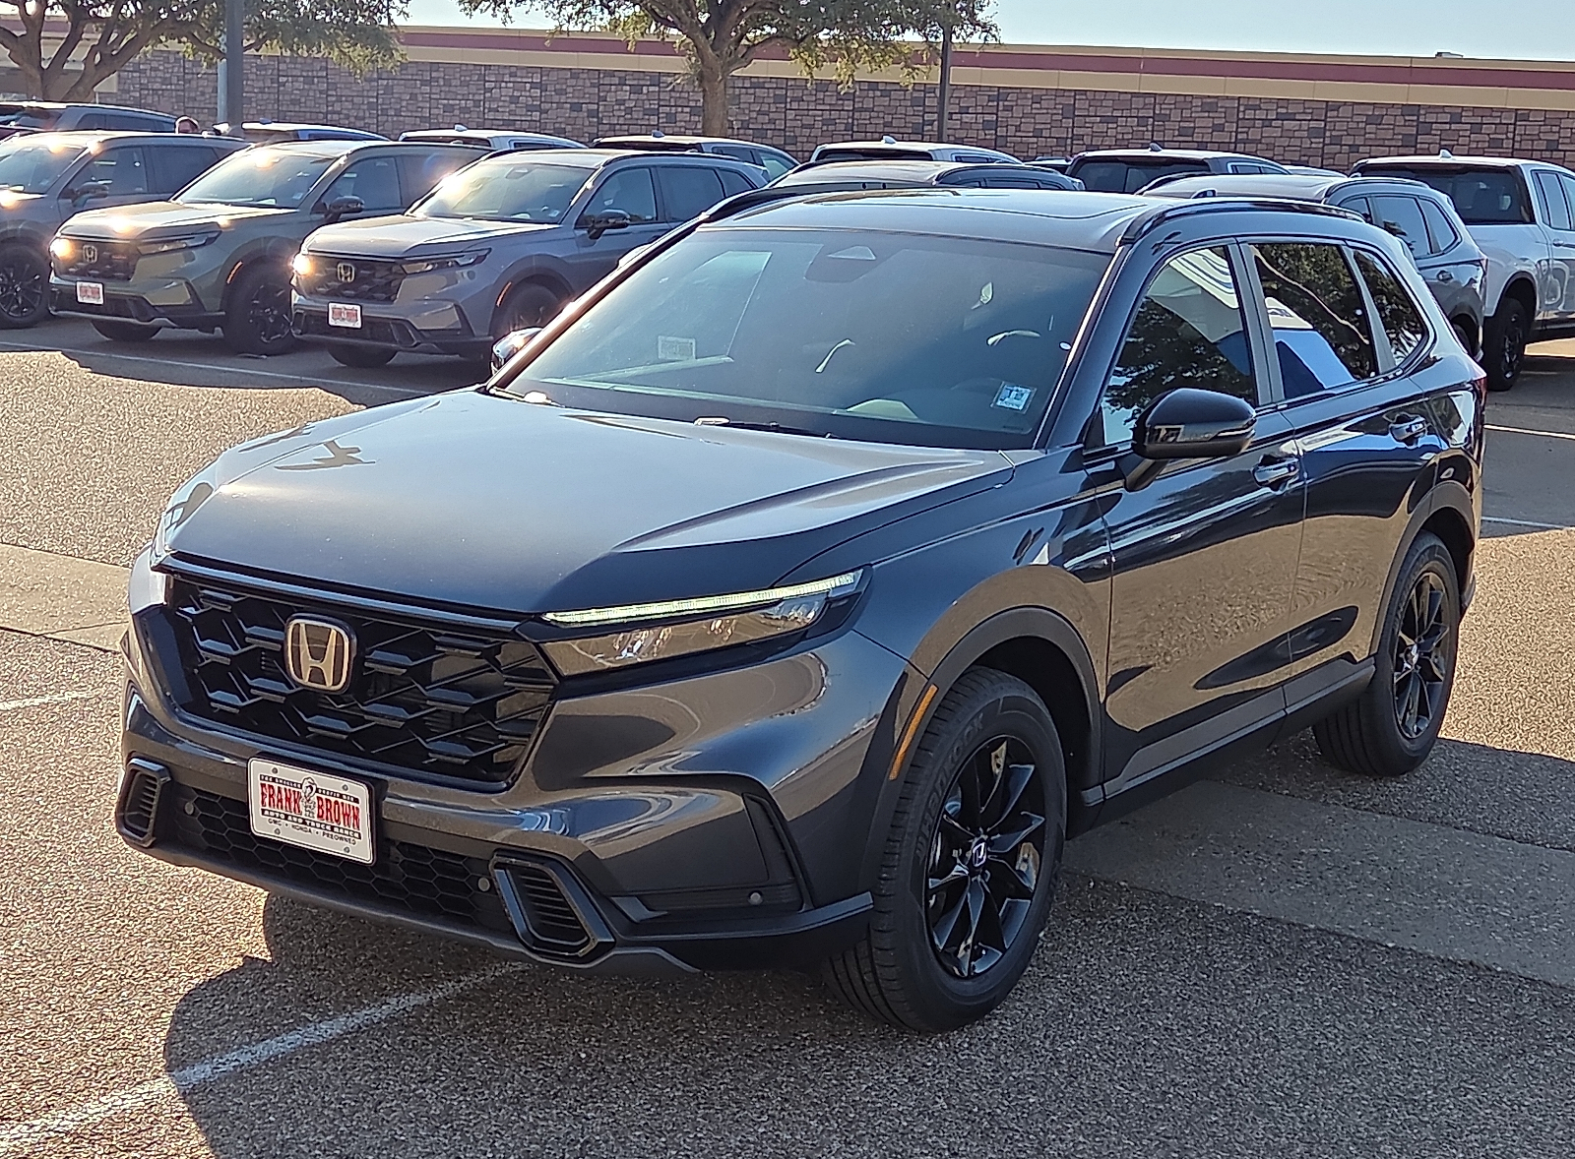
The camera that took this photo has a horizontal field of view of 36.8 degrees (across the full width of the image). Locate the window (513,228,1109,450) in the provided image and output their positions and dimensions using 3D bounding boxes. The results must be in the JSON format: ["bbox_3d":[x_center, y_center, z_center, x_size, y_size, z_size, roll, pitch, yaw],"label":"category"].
[{"bbox_3d":[0.034,-0.585,5.562,1.470,0.120,0.900,8,44,32],"label":"window"}]

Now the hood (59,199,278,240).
[{"bbox_3d":[-4.870,-2.798,18.505,1.550,0.260,1.330,10,13,36],"label":"hood"}]

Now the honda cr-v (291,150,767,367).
[{"bbox_3d":[-1.723,-2.505,18.372,1.900,1.690,4.680,9,13,34],"label":"honda cr-v"}]

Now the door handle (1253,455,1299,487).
[{"bbox_3d":[1.194,-0.264,5.762,0.060,0.060,0.230,8,11,32],"label":"door handle"}]

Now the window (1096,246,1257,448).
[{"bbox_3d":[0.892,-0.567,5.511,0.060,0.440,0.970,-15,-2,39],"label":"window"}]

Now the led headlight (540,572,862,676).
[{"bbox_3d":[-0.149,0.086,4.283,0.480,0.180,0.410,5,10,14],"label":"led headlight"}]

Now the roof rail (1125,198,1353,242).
[{"bbox_3d":[1.255,-0.955,6.322,0.090,0.110,1.690,9,12,32],"label":"roof rail"}]

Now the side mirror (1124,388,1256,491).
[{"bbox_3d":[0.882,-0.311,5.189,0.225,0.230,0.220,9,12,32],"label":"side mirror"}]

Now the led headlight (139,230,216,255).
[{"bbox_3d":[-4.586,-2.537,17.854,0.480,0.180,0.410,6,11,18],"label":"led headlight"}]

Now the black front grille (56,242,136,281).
[{"bbox_3d":[-5.265,-2.453,18.051,0.960,0.315,0.130,10,13,36],"label":"black front grille"}]

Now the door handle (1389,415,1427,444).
[{"bbox_3d":[1.721,-0.416,6.550,0.060,0.060,0.230,8,11,32],"label":"door handle"}]

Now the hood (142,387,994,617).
[{"bbox_3d":[-0.483,-0.179,4.869,1.540,0.250,1.320,9,16,32],"label":"hood"}]

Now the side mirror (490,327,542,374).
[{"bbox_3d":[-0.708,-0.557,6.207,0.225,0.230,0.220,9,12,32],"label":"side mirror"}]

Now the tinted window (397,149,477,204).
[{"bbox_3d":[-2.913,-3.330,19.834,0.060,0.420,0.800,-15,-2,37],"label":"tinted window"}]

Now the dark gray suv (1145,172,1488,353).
[{"bbox_3d":[2.993,-1.784,15.341,1.950,1.680,4.680,10,13,36],"label":"dark gray suv"}]

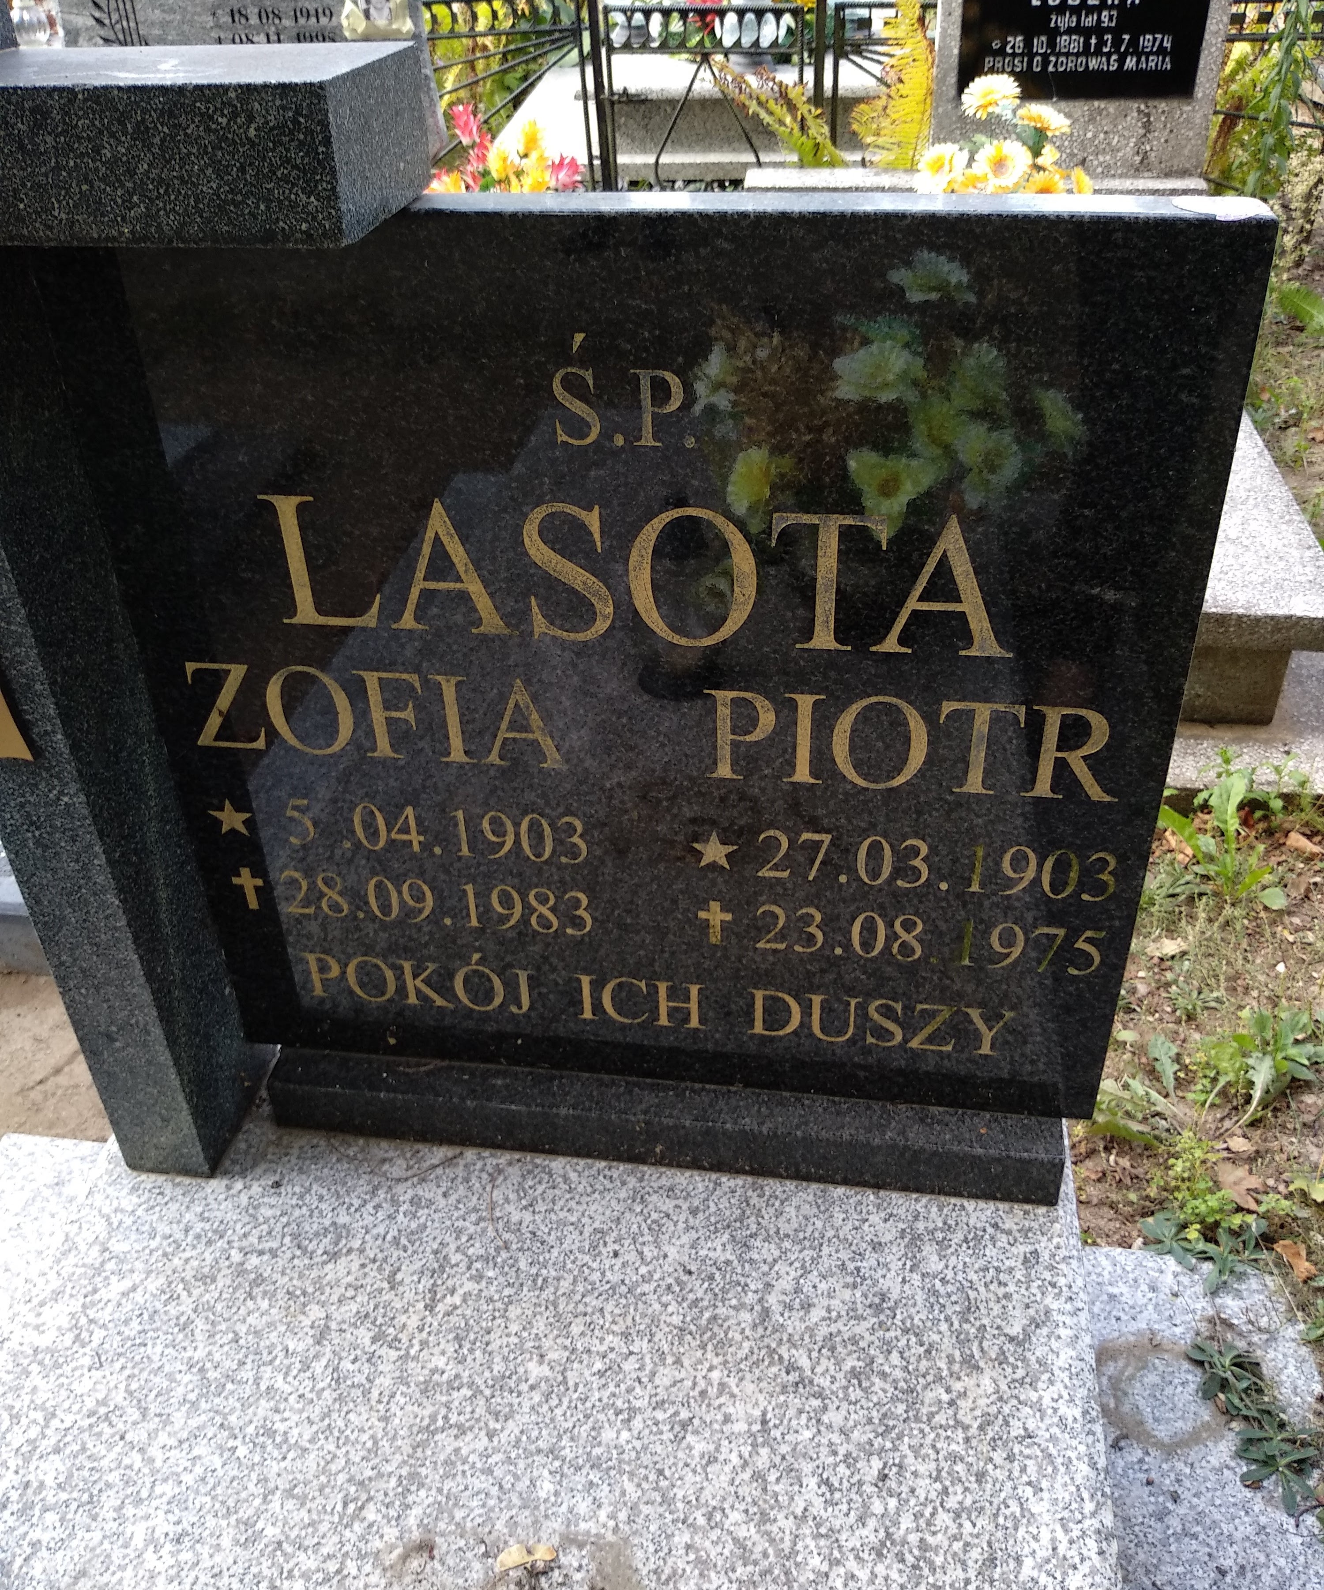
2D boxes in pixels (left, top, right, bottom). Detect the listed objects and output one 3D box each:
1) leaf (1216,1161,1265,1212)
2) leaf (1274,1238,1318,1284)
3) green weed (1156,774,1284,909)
[{"bbox_3d":[0.713,0.481,1.630,0.053,0.018,0.073,5,35,10],"label":"leaf"},{"bbox_3d":[0.740,0.540,1.540,0.032,0.020,0.055,-10,35,-12],"label":"leaf"},{"bbox_3d":[0.892,0.071,2.108,0.190,0.140,0.170,4,35,8],"label":"green weed"}]

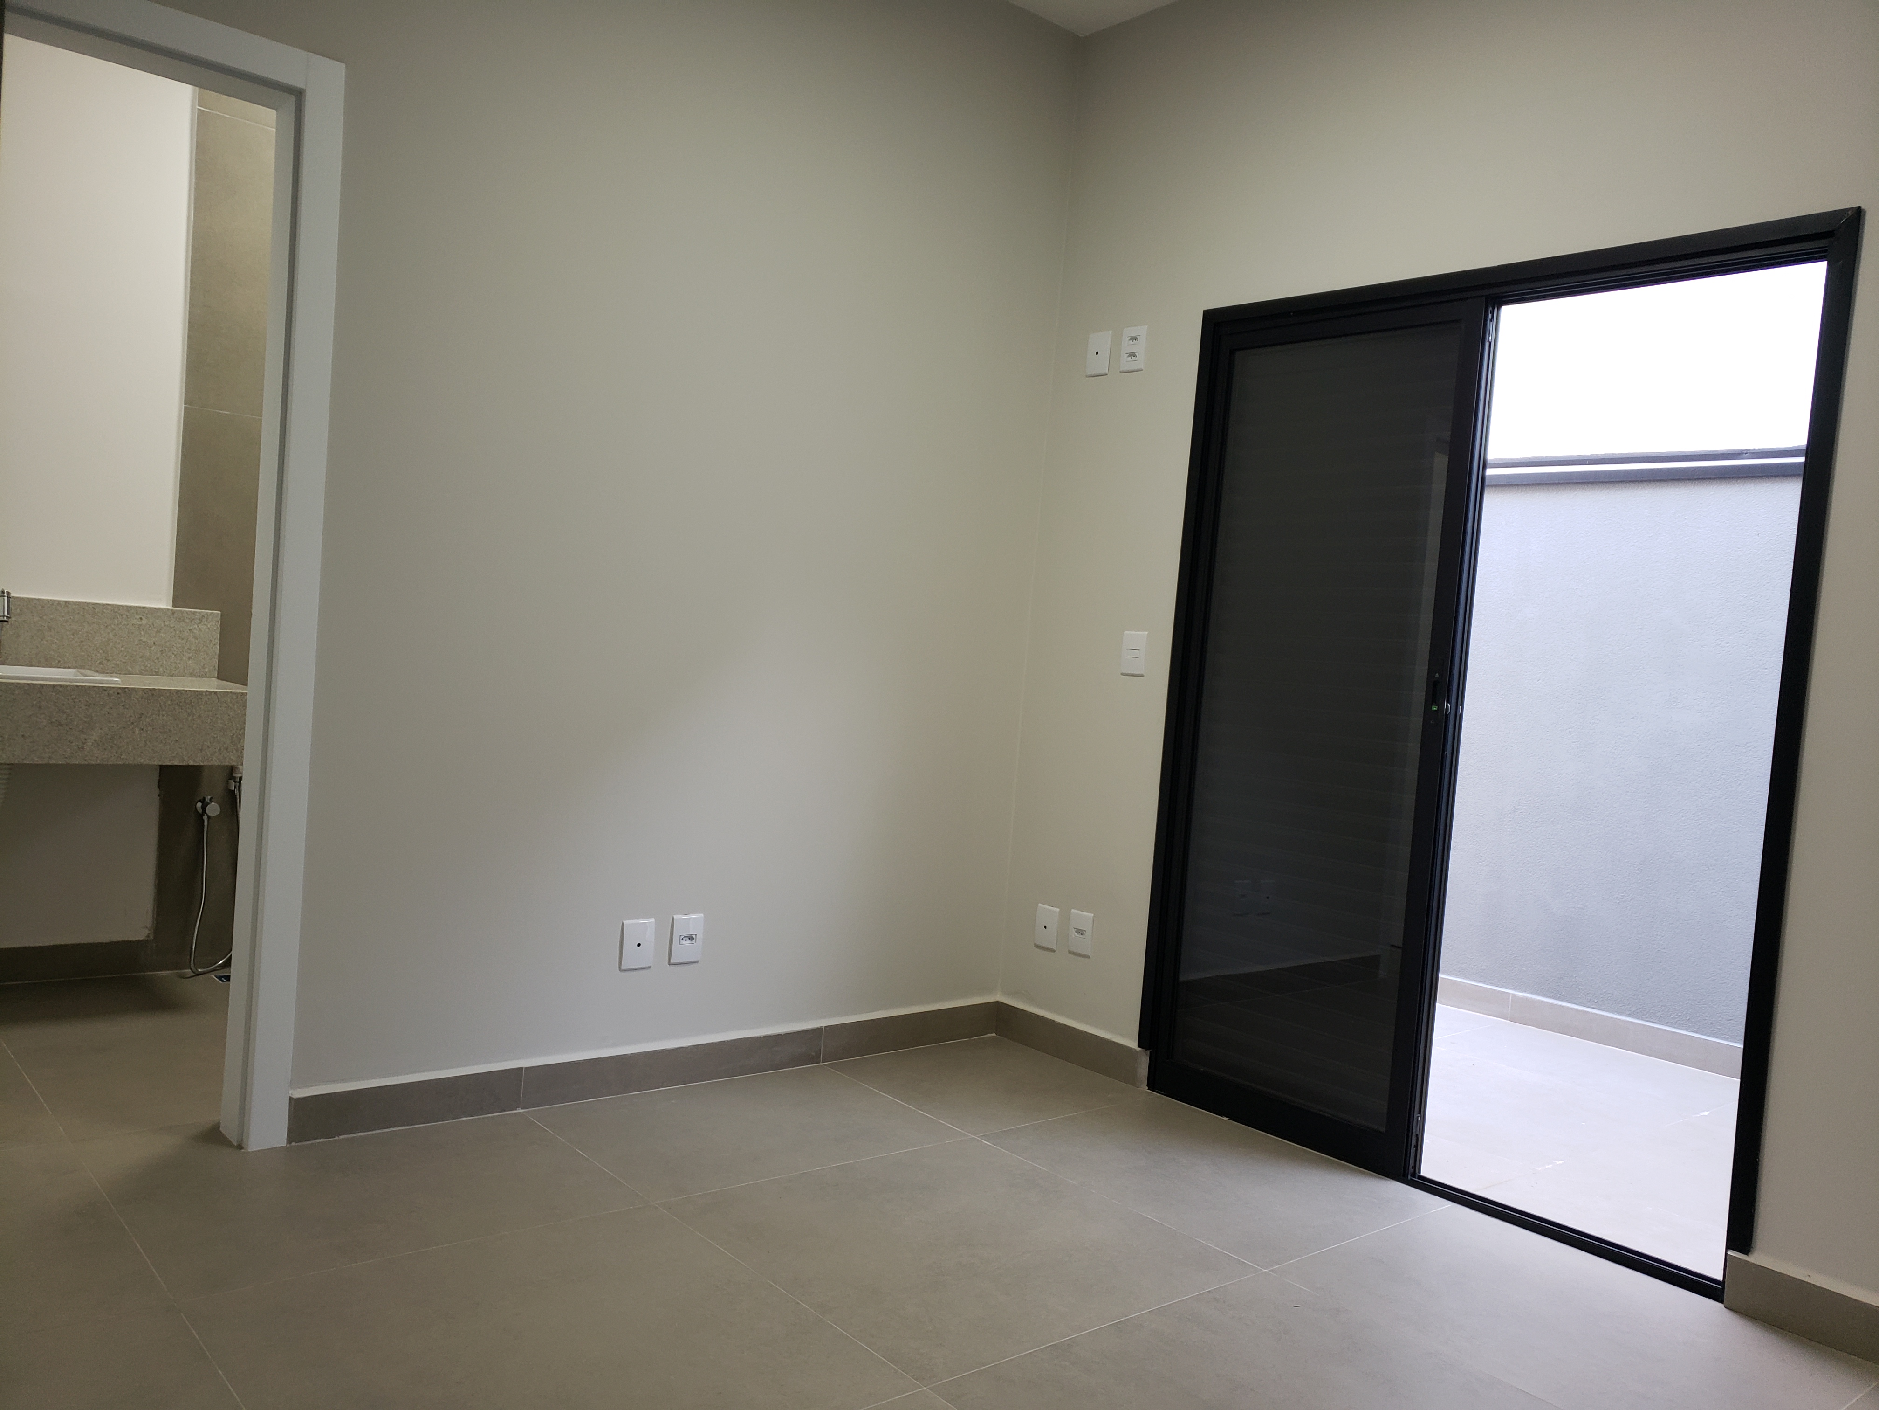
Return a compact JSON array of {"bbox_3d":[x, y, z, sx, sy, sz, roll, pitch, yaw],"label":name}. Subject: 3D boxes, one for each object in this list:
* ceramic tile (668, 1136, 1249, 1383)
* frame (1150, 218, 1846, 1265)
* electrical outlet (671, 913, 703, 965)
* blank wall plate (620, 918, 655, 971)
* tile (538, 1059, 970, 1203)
[{"bbox_3d":[0.031,1.071,2.833,0.873,0.010,0.870,3,3,-40],"label":"ceramic tile"},{"bbox_3d":[1.190,0.063,3.351,0.120,2.147,1.587,3,3,-40],"label":"frame"},{"bbox_3d":[-0.648,0.604,3.639,0.085,0.122,0.011,3,3,-40],"label":"electrical outlet"},{"bbox_3d":[-0.754,0.603,3.549,0.085,0.122,0.011,3,3,-40],"label":"blank wall plate"},{"bbox_3d":[-0.458,1.012,3.410,0.873,0.010,0.647,3,3,-40],"label":"tile"}]

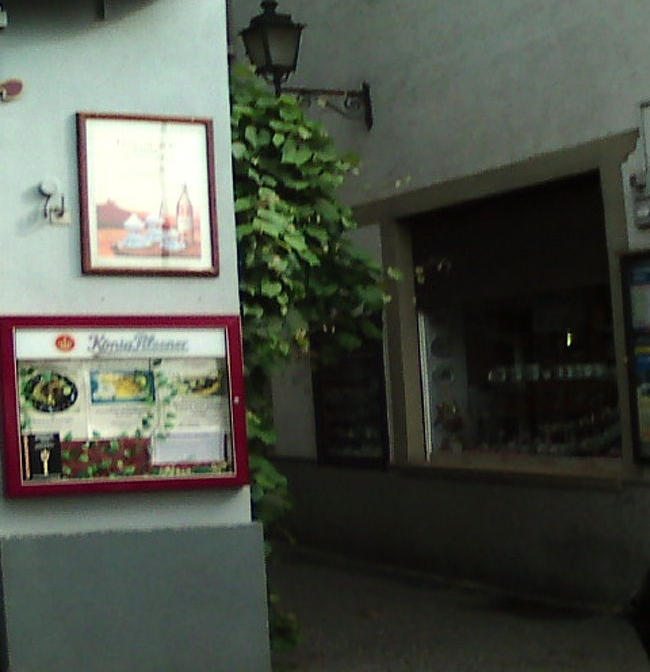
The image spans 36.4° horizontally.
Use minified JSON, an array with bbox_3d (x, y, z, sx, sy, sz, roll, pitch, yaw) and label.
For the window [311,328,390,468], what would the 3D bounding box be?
[{"bbox_3d":[0.204,0.543,8.263,0.080,1.090,0.854,-1,-3,-37],"label":"window"}]

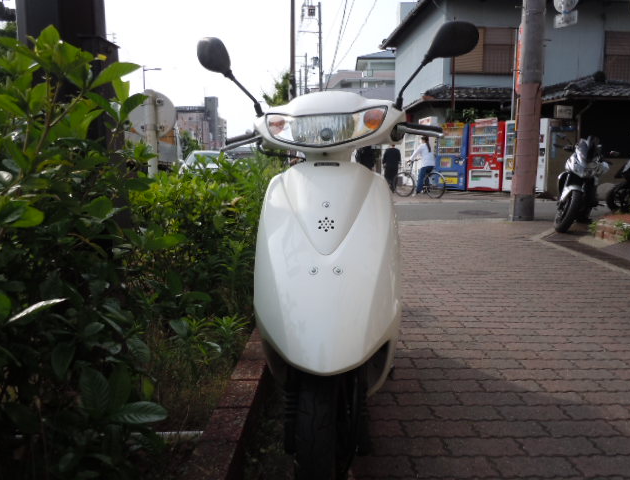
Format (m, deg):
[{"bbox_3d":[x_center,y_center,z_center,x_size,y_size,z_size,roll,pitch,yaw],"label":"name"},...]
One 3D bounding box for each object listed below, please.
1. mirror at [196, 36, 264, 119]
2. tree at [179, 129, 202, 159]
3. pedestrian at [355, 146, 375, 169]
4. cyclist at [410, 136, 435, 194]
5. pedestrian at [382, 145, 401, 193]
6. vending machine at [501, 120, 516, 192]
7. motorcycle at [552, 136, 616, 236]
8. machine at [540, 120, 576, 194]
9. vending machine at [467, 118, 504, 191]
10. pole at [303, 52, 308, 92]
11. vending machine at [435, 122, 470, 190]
[{"bbox_3d":[-0.240,-0.464,1.470,0.175,0.215,0.100,0,8,0],"label":"mirror"},{"bbox_3d":[-9.138,-6.427,38.021,2.300,3.400,2.200,0,8,0],"label":"tree"},{"bbox_3d":[1.313,-2.004,13.593,0.500,1.620,0.360,-1,8,-5],"label":"pedestrian"},{"bbox_3d":[2.681,-1.831,12.853,0.680,1.480,0.500,8,12,43],"label":"cyclist"},{"bbox_3d":[2.126,-2.089,14.283,0.500,1.580,0.340,-1,8,-3],"label":"pedestrian"},{"bbox_3d":[5.559,-2.190,13.595,0.950,1.830,0.700,5,10,33],"label":"vending machine"},{"bbox_3d":[3.467,-0.749,6.745,0.750,1.150,2.000,6,10,36],"label":"motorcycle"},{"bbox_3d":[6.189,-2.136,13.142,0.900,1.850,0.700,5,10,33],"label":"machine"},{"bbox_3d":[4.846,-2.335,14.325,0.930,1.930,0.720,5,10,33],"label":"vending machine"},{"bbox_3d":[-0.842,-12.645,51.873,0.300,11.600,0.300,0,8,0],"label":"pole"},{"bbox_3d":[3.977,-2.318,14.583,0.850,1.830,0.700,5,10,33],"label":"vending machine"}]

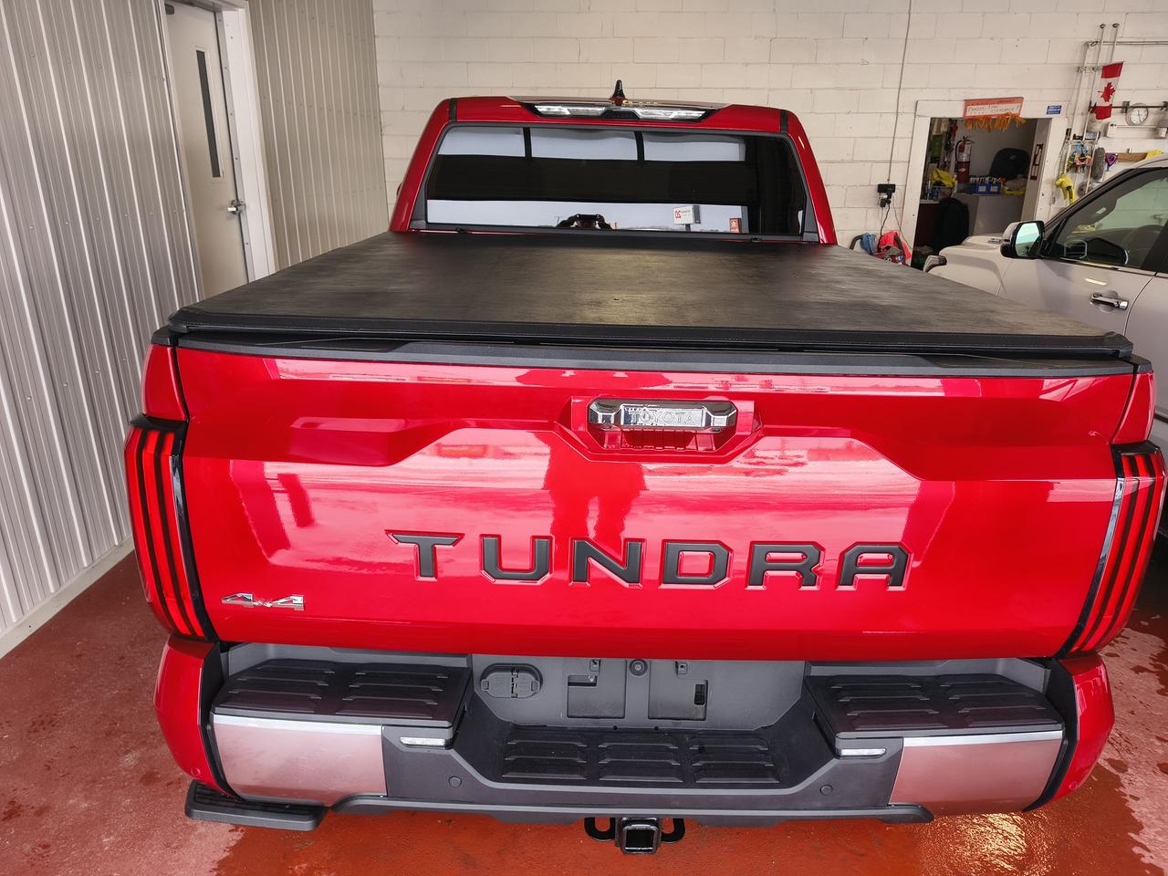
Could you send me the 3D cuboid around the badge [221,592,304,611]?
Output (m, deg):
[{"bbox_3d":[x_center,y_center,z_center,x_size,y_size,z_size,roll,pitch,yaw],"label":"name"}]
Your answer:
[{"bbox_3d":[-0.626,0.319,1.576,0.163,0.037,0.012,1,19,-1],"label":"badge"}]

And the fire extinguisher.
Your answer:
[{"bbox_3d":[4.036,-2.960,8.600,0.155,0.480,0.140,1,20,1],"label":"fire extinguisher"}]

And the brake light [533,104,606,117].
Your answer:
[{"bbox_3d":[-0.049,-1.237,3.068,0.265,0.042,0.050,1,19,-1],"label":"brake light"}]

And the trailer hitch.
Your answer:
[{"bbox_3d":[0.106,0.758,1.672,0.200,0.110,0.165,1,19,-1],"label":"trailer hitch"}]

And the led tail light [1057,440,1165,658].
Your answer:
[{"bbox_3d":[1.043,0.231,1.605,0.155,0.467,0.150,1,19,-1],"label":"led tail light"}]

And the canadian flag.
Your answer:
[{"bbox_3d":[4.632,-3.065,7.150,0.185,0.465,0.050,1,20,1],"label":"canadian flag"}]

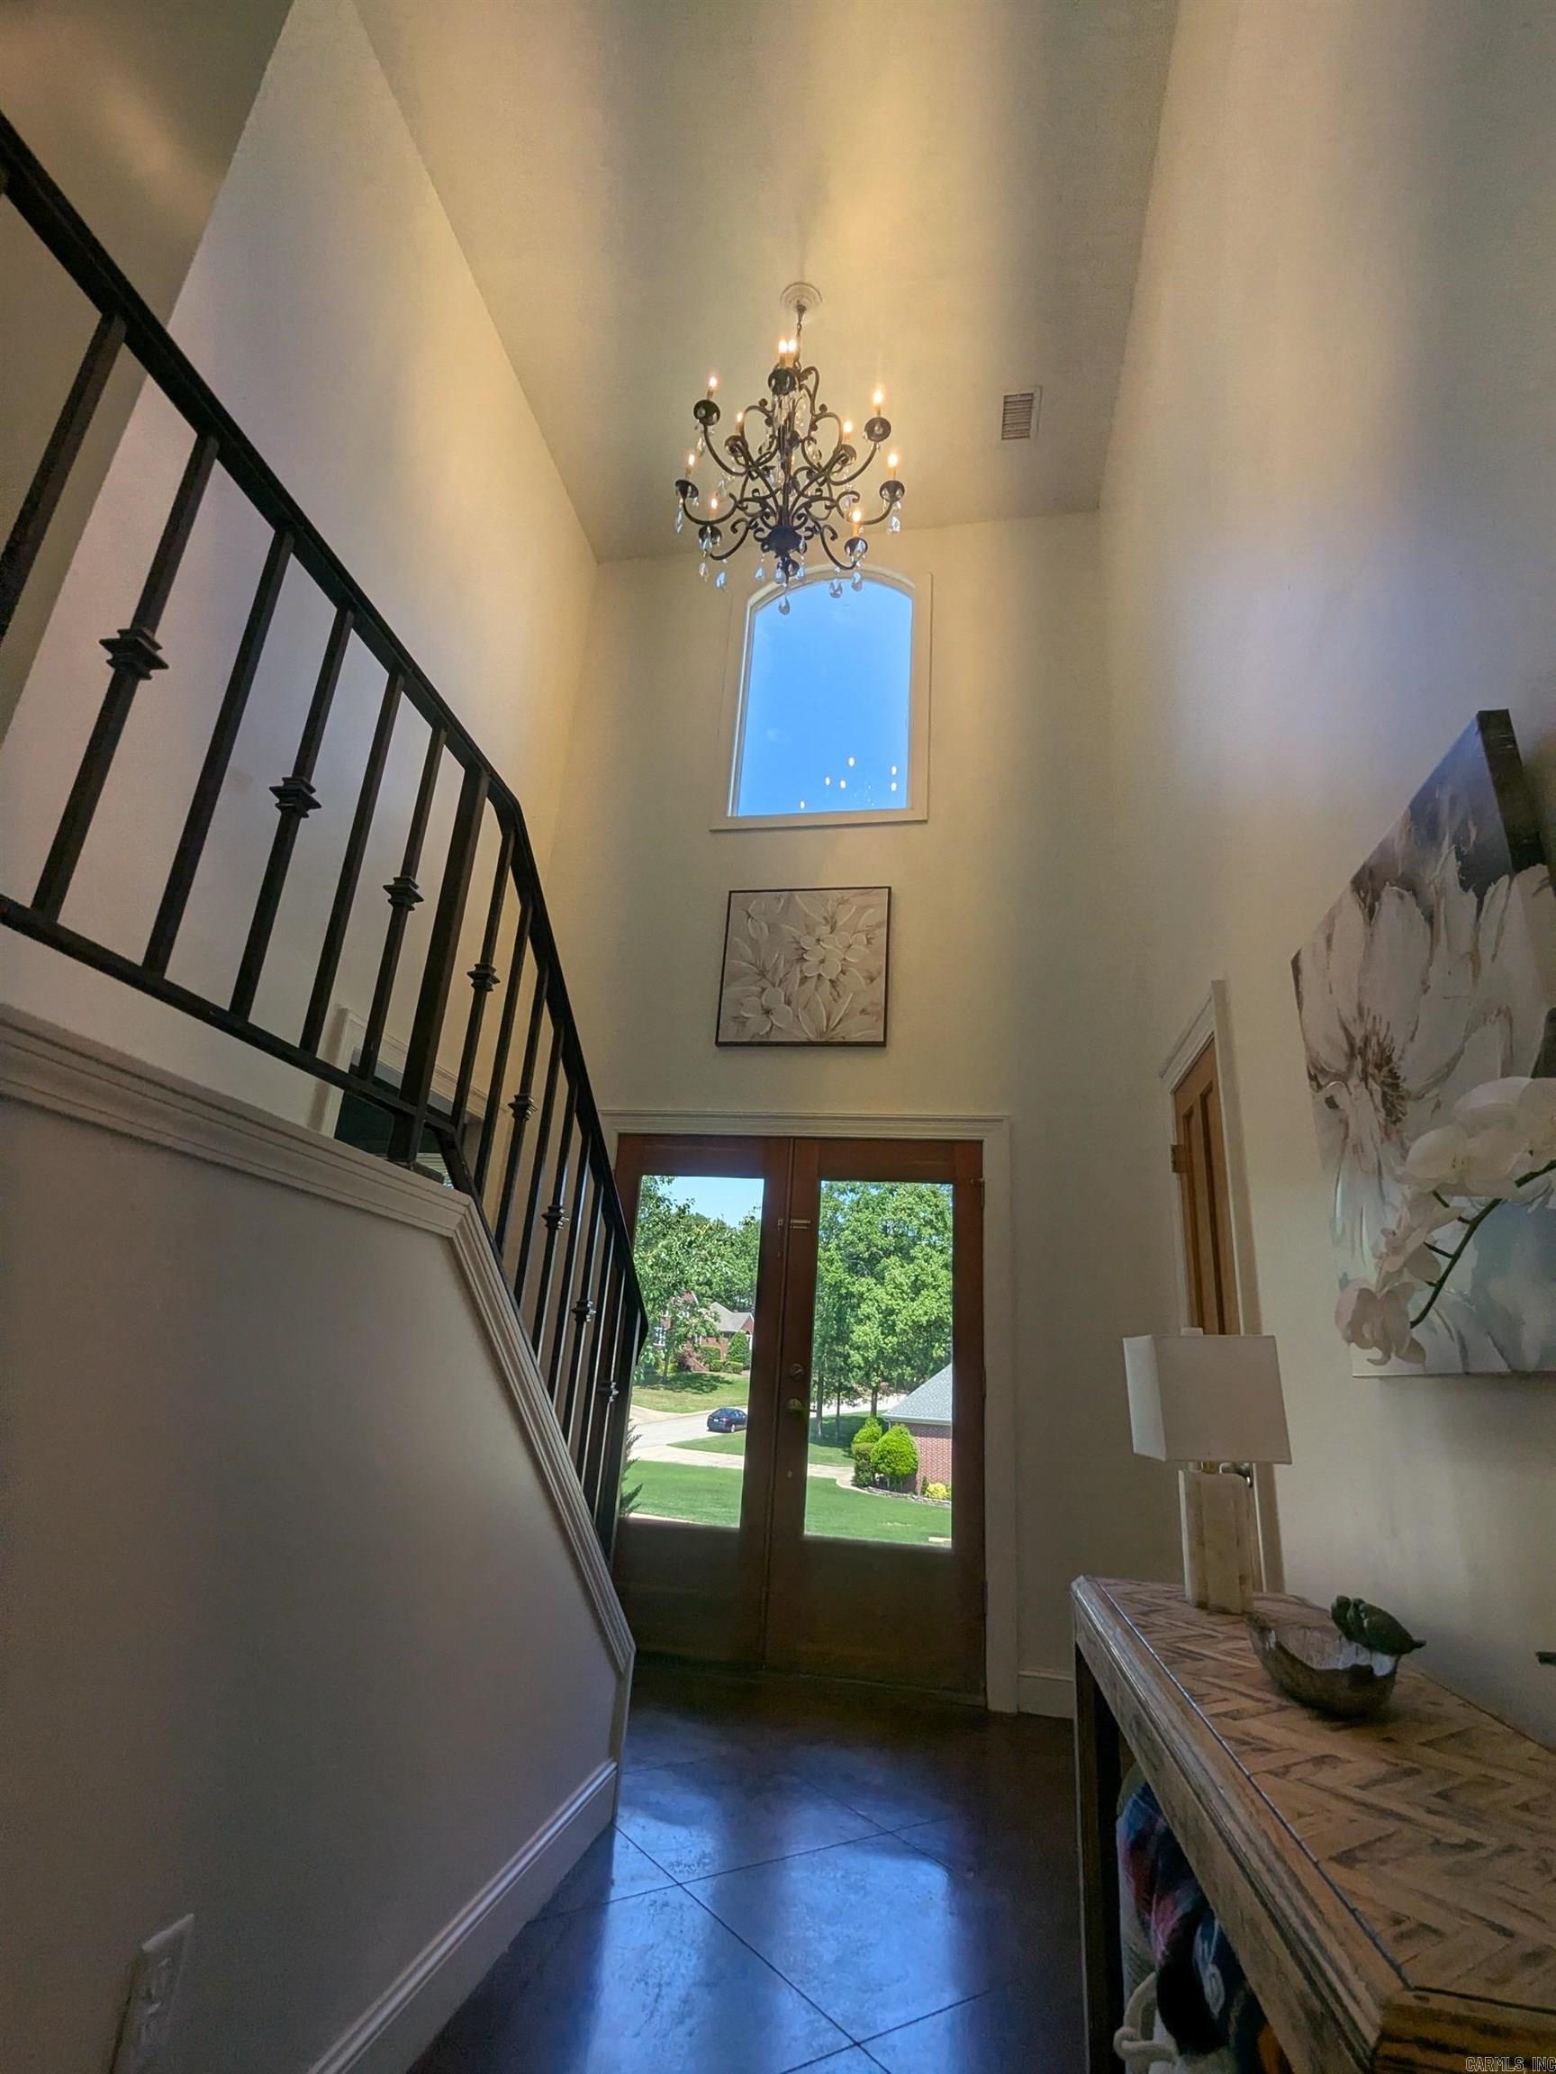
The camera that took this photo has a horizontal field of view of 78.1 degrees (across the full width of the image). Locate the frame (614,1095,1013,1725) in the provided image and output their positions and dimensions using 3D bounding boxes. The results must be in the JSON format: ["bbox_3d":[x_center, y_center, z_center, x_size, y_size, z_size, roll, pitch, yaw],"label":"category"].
[{"bbox_3d":[0.007,1.377,3.966,1.880,2.170,0.140,0,-20,11],"label":"frame"}]

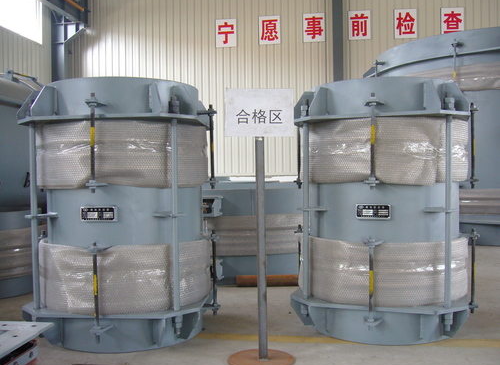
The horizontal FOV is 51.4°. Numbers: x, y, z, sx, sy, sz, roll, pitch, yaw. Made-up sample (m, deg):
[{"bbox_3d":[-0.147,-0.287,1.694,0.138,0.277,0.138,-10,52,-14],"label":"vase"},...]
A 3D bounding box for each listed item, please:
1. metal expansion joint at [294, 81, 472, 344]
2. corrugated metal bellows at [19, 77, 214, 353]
[{"bbox_3d":[0.727,0.133,2.888,0.944,1.287,0.944,0,1,19],"label":"metal expansion joint"},{"bbox_3d":[-0.667,0.148,2.825,0.944,1.287,0.944,0,1,4],"label":"corrugated metal bellows"}]

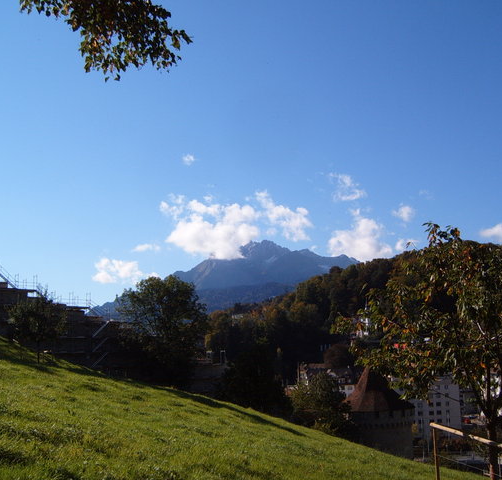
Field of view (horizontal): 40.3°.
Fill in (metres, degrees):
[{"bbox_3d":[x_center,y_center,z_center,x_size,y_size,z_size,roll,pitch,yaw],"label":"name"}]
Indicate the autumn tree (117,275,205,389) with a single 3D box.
[{"bbox_3d":[-9.060,9.460,70.000,9.000,11.800,8.800,0,-10,0],"label":"autumn tree"}]

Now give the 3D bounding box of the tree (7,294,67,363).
[{"bbox_3d":[-16.230,6.730,52.000,4.500,5.200,4.400,0,-10,0],"label":"tree"}]

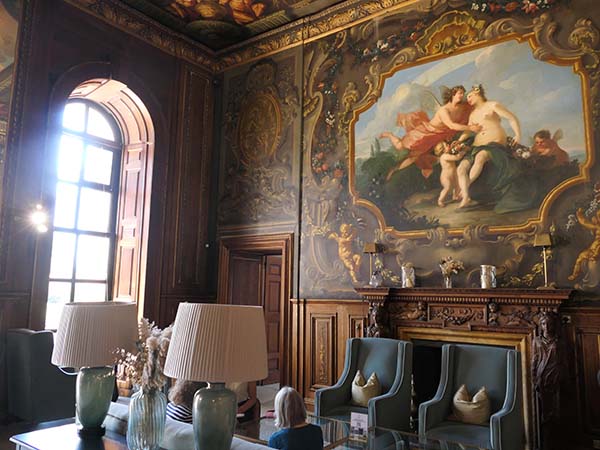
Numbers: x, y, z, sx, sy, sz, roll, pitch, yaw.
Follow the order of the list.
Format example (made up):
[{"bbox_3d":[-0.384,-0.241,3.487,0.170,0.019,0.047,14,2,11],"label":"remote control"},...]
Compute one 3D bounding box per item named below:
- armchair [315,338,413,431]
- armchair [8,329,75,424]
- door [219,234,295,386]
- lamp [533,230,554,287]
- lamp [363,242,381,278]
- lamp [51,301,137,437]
[{"bbox_3d":[0.644,1.751,4.633,0.620,1.115,0.851,-5,-10,36],"label":"armchair"},{"bbox_3d":[-2.932,1.829,5.629,0.640,1.120,0.850,-5,-10,36],"label":"armchair"},{"bbox_3d":[-0.721,1.409,7.230,1.518,2.485,0.200,-5,-10,36],"label":"door"},{"bbox_3d":[2.456,0.381,4.703,0.180,0.540,0.170,-5,-10,36],"label":"lamp"},{"bbox_3d":[0.885,0.501,5.840,0.170,0.540,0.170,-5,-10,36],"label":"lamp"},{"bbox_3d":[-1.171,0.823,2.703,0.460,0.740,0.460,-5,-10,36],"label":"lamp"}]

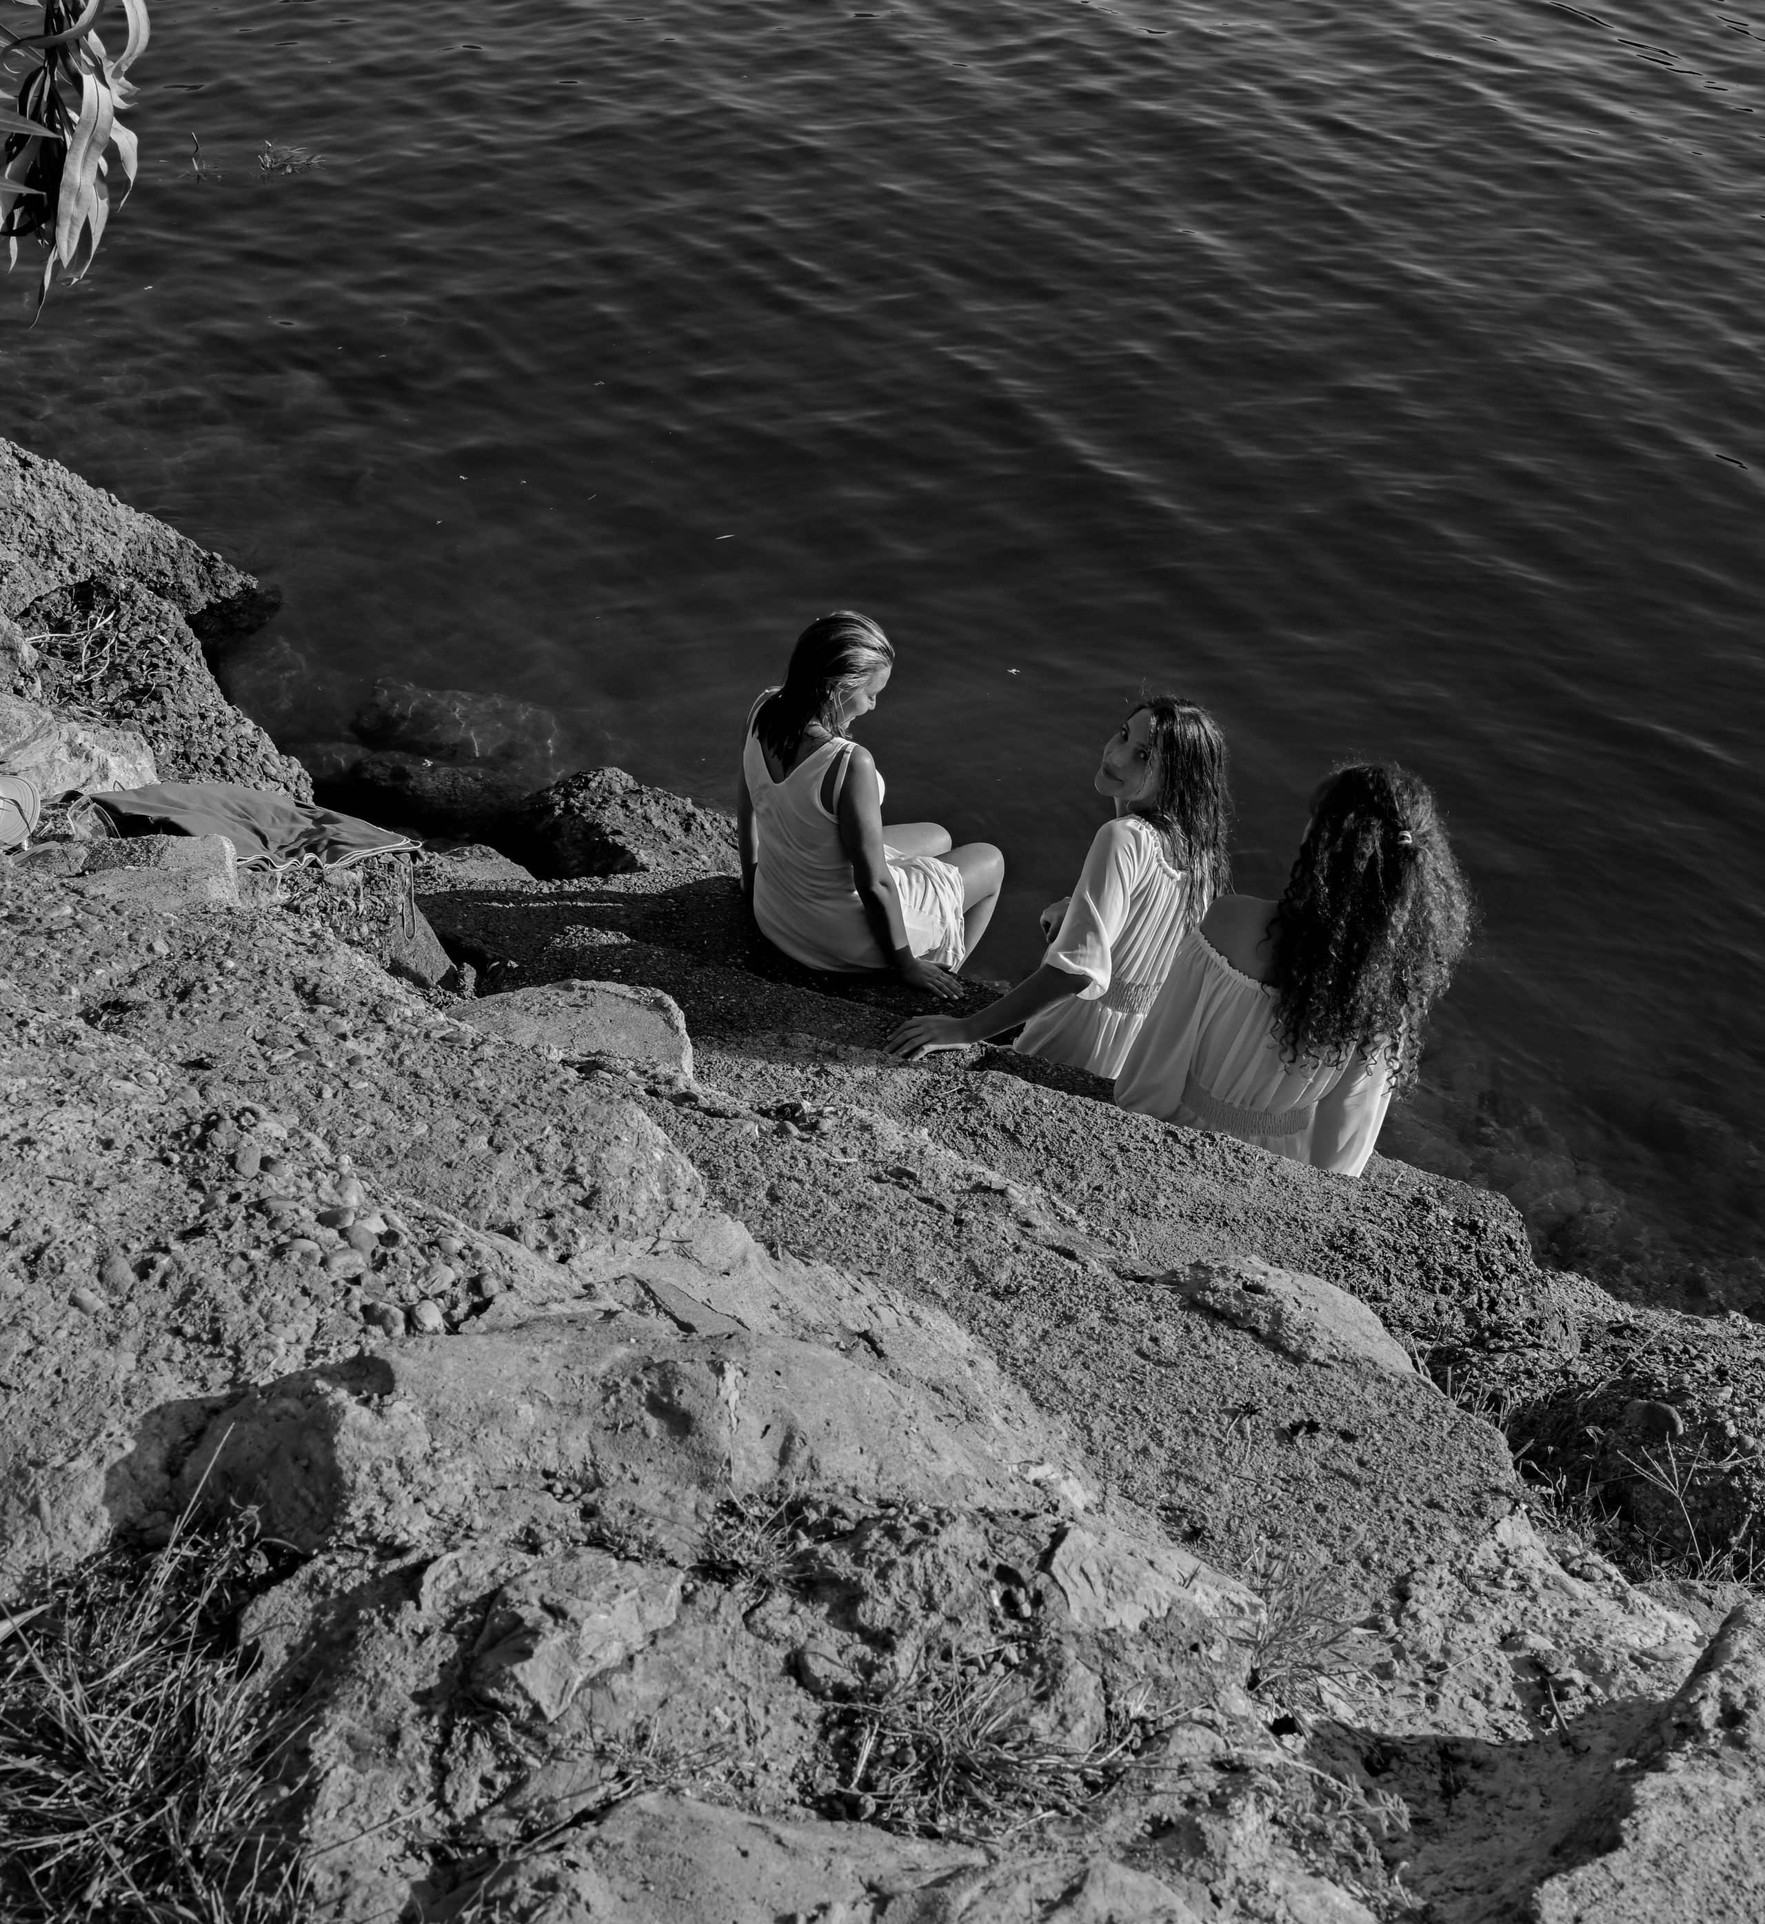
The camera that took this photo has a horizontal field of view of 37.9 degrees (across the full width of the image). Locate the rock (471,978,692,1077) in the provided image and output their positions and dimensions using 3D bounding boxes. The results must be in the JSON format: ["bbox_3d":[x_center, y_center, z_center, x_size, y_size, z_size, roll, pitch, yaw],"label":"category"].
[{"bbox_3d":[-0.594,0.141,5.080,0.400,0.130,0.220,9,39,12],"label":"rock"}]

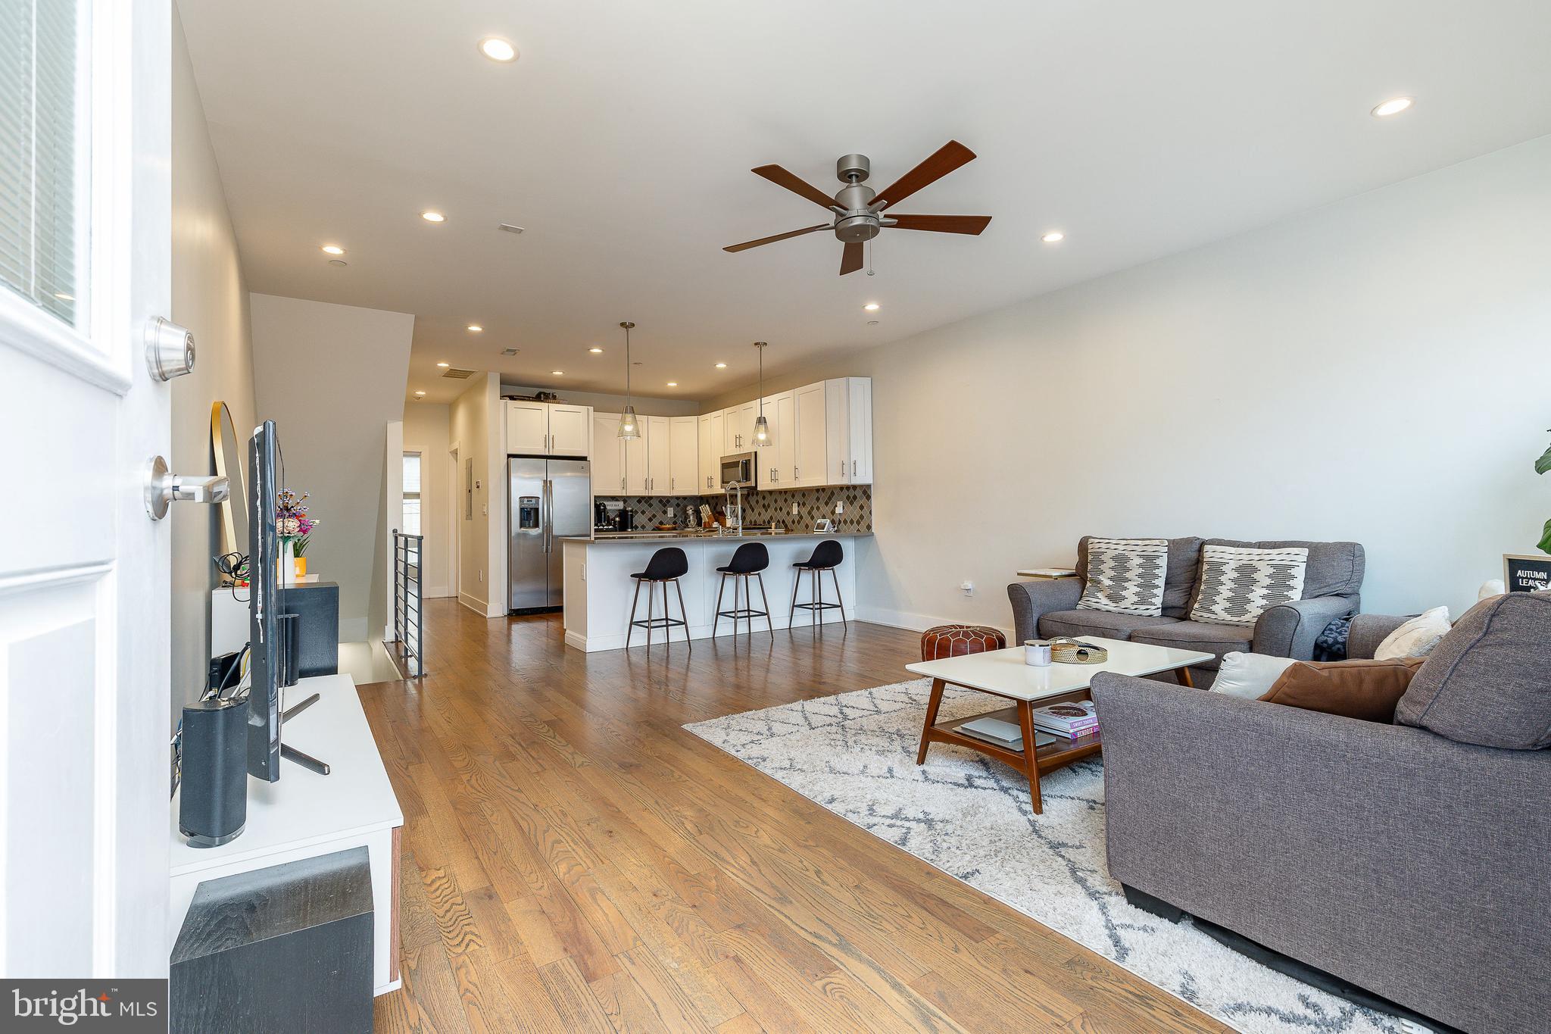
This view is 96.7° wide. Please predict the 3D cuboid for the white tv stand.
[{"bbox_3d":[-1.363,0.827,1.926,0.388,0.443,1.593,0,-1,-35],"label":"white tv stand"}]

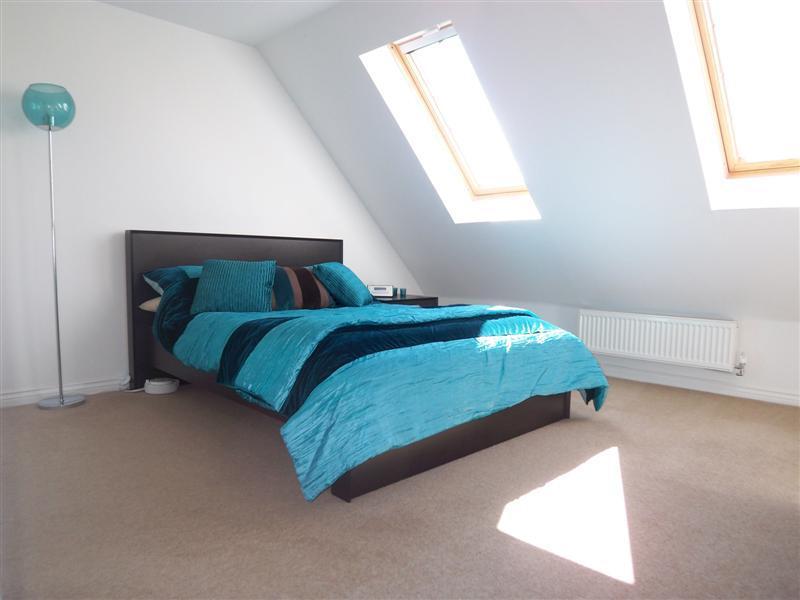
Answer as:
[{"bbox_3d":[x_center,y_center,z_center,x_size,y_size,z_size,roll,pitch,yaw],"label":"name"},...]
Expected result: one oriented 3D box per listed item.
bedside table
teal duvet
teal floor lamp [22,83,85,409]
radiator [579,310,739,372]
[{"bbox_3d":[-0.105,0.234,4.532,0.443,0.511,0.714,5,6,44],"label":"bedside table"},{"bbox_3d":[-0.198,0.265,2.901,1.922,0.584,1.871,-3,6,-45],"label":"teal duvet"},{"bbox_3d":[-1.880,-0.276,2.907,0.245,1.710,0.245,5,6,44],"label":"teal floor lamp"},{"bbox_3d":[1.741,0.257,3.682,1.006,0.317,0.085,5,6,44],"label":"radiator"}]

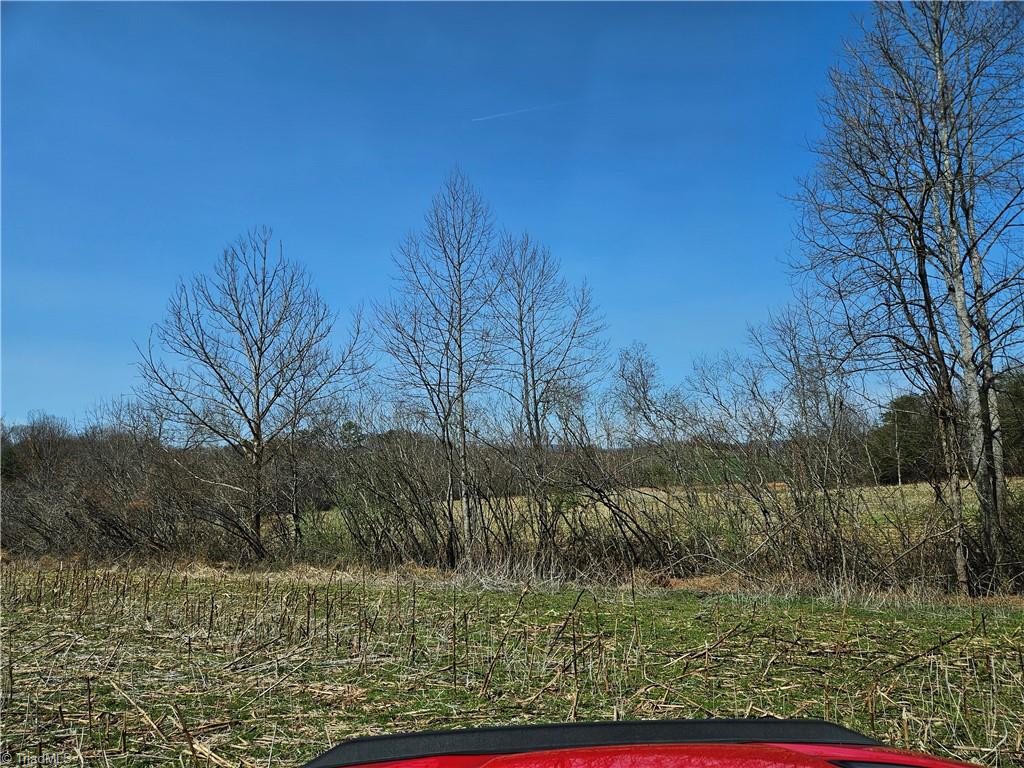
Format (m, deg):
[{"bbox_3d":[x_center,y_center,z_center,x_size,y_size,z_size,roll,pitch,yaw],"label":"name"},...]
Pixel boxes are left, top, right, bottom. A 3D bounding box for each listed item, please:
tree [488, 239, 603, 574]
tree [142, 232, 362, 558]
[{"bbox_3d":[0.830,0.280,15.950,2.650,7.900,2.800,0,-6,0],"label":"tree"},{"bbox_3d":[-6.700,0.100,17.500,5.500,8.500,5.200,0,-6,0],"label":"tree"}]

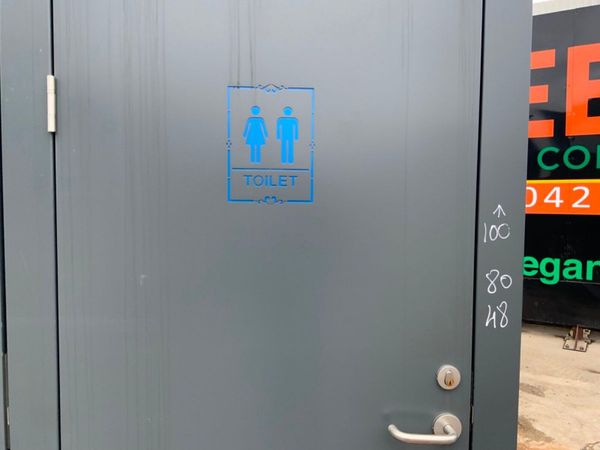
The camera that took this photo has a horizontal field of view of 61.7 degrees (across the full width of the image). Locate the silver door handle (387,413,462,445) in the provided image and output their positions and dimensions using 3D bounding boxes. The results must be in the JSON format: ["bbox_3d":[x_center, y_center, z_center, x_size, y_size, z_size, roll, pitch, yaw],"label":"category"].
[{"bbox_3d":[0.239,0.391,0.935,0.146,0.053,0.062,0,3,-4],"label":"silver door handle"}]

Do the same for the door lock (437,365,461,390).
[{"bbox_3d":[0.284,0.292,0.957,0.045,0.045,0.013,0,3,-4],"label":"door lock"}]

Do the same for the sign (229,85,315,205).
[{"bbox_3d":[-0.052,-0.146,0.913,0.157,0.215,0.006,0,3,-4],"label":"sign"}]

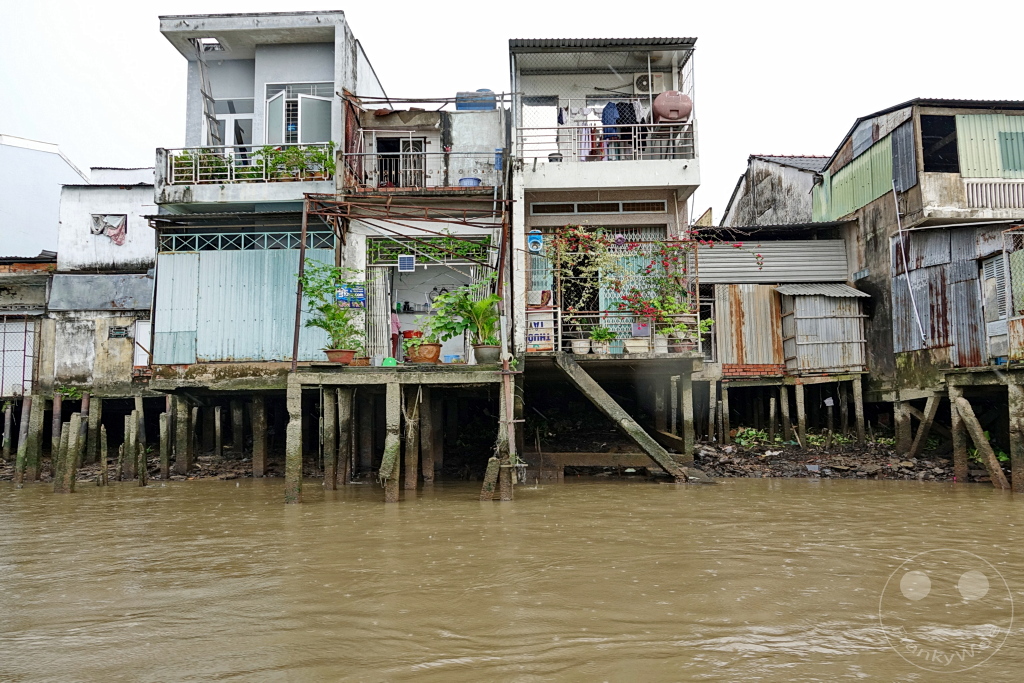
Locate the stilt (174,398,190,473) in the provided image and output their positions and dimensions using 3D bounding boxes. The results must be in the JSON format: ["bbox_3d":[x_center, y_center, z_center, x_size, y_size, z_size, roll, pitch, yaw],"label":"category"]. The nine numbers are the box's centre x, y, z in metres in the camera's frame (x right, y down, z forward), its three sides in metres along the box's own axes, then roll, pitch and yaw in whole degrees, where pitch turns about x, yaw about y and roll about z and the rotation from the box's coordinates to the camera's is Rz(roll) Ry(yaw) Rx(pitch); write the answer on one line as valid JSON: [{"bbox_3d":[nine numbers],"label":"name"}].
[{"bbox_3d":[-7.614,2.170,15.800,0.260,1.825,0.260,-1,-5,0],"label":"stilt"}]

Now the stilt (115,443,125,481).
[{"bbox_3d":[-9.749,2.994,17.000,0.120,0.925,0.120,-1,-5,2],"label":"stilt"}]

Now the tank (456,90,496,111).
[{"bbox_3d":[-0.945,-6.327,18.033,1.040,0.713,0.660,-1,-5,1],"label":"tank"}]

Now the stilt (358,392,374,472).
[{"bbox_3d":[-3.292,2.089,15.500,0.260,1.779,0.260,-1,-5,0],"label":"stilt"}]

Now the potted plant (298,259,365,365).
[{"bbox_3d":[-3.416,-0.580,13.044,1.150,2.042,0.950,-1,-5,1],"label":"potted plant"}]

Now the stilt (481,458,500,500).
[{"bbox_3d":[-0.399,2.541,12.532,0.230,0.755,0.230,10,-5,2],"label":"stilt"}]

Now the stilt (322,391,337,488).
[{"bbox_3d":[-4.117,2.188,15.400,0.220,2.305,0.210,-1,-5,2],"label":"stilt"}]

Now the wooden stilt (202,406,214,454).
[{"bbox_3d":[-8.655,2.514,19.500,0.220,1.420,0.210,-1,-5,2],"label":"wooden stilt"}]

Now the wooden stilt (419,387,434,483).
[{"bbox_3d":[-2.023,2.240,16.400,0.220,2.300,0.210,-3,-5,2],"label":"wooden stilt"}]

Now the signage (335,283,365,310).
[{"bbox_3d":[-3.597,-1.008,15.300,0.670,0.540,0.030,-1,-5,0],"label":"signage"}]

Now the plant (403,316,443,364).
[{"bbox_3d":[-1.696,-0.020,12.942,0.740,0.914,0.660,-1,-5,1],"label":"plant"}]

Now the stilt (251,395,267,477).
[{"bbox_3d":[-5.818,2.196,15.700,0.260,1.918,0.260,-1,-5,0],"label":"stilt"}]

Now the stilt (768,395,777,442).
[{"bbox_3d":[6.563,1.978,17.200,0.130,1.140,0.130,3,-5,0],"label":"stilt"}]

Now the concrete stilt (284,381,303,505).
[{"bbox_3d":[-3.997,1.866,12.552,0.270,2.222,0.270,-1,-5,1],"label":"concrete stilt"}]

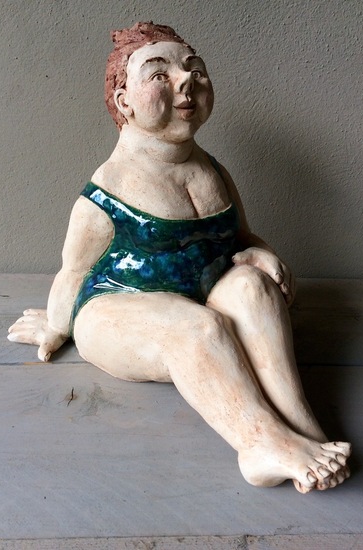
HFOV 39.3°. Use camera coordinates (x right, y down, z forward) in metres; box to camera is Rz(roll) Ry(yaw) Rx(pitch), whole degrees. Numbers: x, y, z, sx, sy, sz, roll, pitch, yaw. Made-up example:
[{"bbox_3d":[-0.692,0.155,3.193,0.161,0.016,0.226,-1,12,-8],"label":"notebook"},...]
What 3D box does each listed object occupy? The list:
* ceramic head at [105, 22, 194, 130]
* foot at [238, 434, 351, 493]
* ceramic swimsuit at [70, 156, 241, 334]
[{"bbox_3d":[-0.016,-0.152,0.402,0.082,0.096,0.088,-17,21,-31],"label":"ceramic head"},{"bbox_3d":[0.089,0.139,0.397,0.086,0.046,0.042,8,30,10],"label":"foot"},{"bbox_3d":[-0.021,-0.015,0.493,0.152,0.188,0.130,-21,37,-36],"label":"ceramic swimsuit"}]

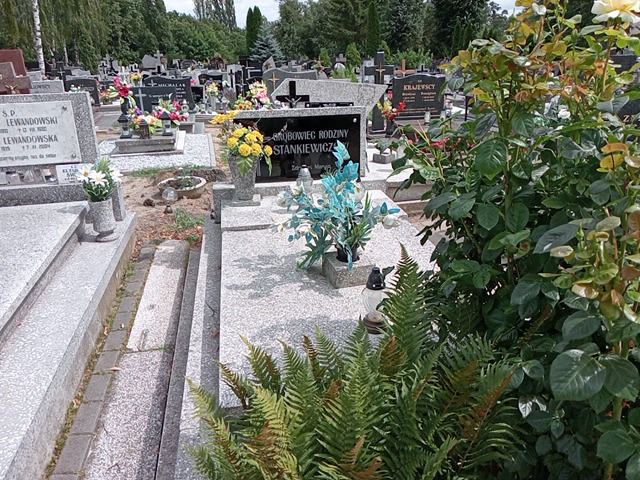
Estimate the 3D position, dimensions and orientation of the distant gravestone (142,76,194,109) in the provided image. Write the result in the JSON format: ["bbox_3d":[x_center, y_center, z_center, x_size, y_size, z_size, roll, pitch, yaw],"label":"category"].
[{"bbox_3d":[-2.920,-2.801,9.905,0.960,0.630,0.140,-4,20,-12],"label":"distant gravestone"}]

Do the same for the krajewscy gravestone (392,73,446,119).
[{"bbox_3d":[1.655,-2.367,8.495,0.860,0.700,0.130,-4,20,-10],"label":"krajewscy gravestone"}]

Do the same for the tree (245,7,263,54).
[{"bbox_3d":[-4.590,-13.486,35.263,1.150,4.350,1.100,-4,20,-10],"label":"tree"}]

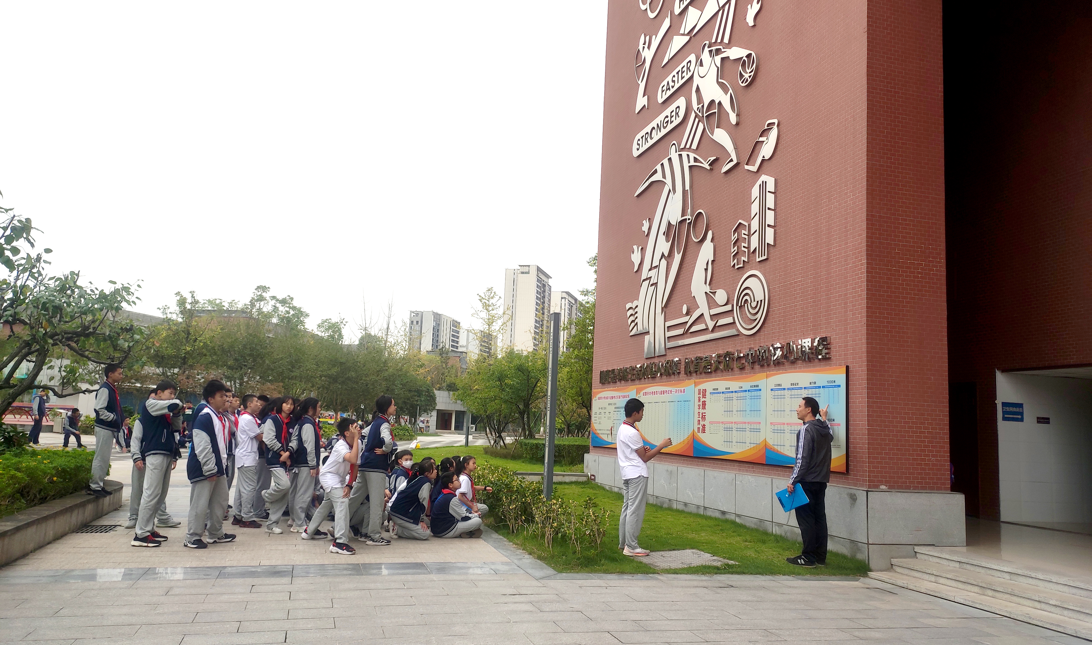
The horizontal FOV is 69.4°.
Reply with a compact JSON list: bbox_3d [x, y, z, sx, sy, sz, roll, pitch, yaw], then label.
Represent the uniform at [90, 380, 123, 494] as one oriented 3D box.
[{"bbox_3d":[-5.483,1.427,9.841,0.360,1.402,0.440,4,-8,-10],"label":"uniform"}]

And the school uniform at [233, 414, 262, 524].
[{"bbox_3d":[-3.719,1.783,9.808,0.360,1.355,0.460,5,-8,-14],"label":"school uniform"}]

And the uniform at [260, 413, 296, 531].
[{"bbox_3d":[-3.181,1.787,9.413,0.370,1.380,0.420,-1,-9,29],"label":"uniform"}]

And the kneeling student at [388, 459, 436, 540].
[{"bbox_3d":[-1.588,2.105,9.439,0.570,0.920,0.460,4,-8,-7],"label":"kneeling student"}]

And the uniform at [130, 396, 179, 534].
[{"bbox_3d":[-4.048,1.515,8.214,0.430,1.425,0.500,1,-8,12],"label":"uniform"}]

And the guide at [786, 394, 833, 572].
[{"bbox_3d":[2.924,1.754,8.732,0.430,1.820,0.530,-4,-10,42],"label":"guide"}]

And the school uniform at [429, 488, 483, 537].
[{"bbox_3d":[-1.113,2.354,9.792,0.600,0.570,0.540,4,-8,-8],"label":"school uniform"}]

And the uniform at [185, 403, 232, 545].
[{"bbox_3d":[-3.518,1.590,8.280,0.380,1.430,0.470,3,-8,-4],"label":"uniform"}]

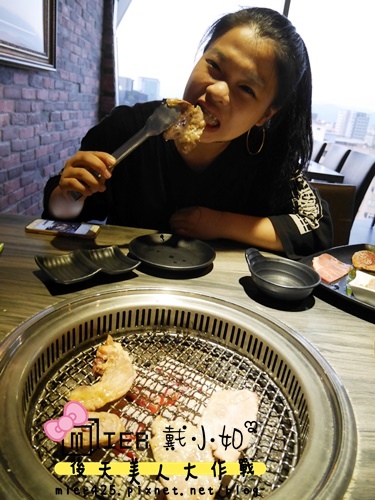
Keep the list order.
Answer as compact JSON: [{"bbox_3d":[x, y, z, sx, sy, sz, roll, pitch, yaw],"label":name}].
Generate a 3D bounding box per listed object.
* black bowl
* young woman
[{"bbox_3d":[0.151,0.046,0.575,0.128,0.053,0.108,22,28,34],"label":"black bowl"},{"bbox_3d":[-0.006,0.067,0.941,0.600,1.180,0.660,8,23,6],"label":"young woman"}]

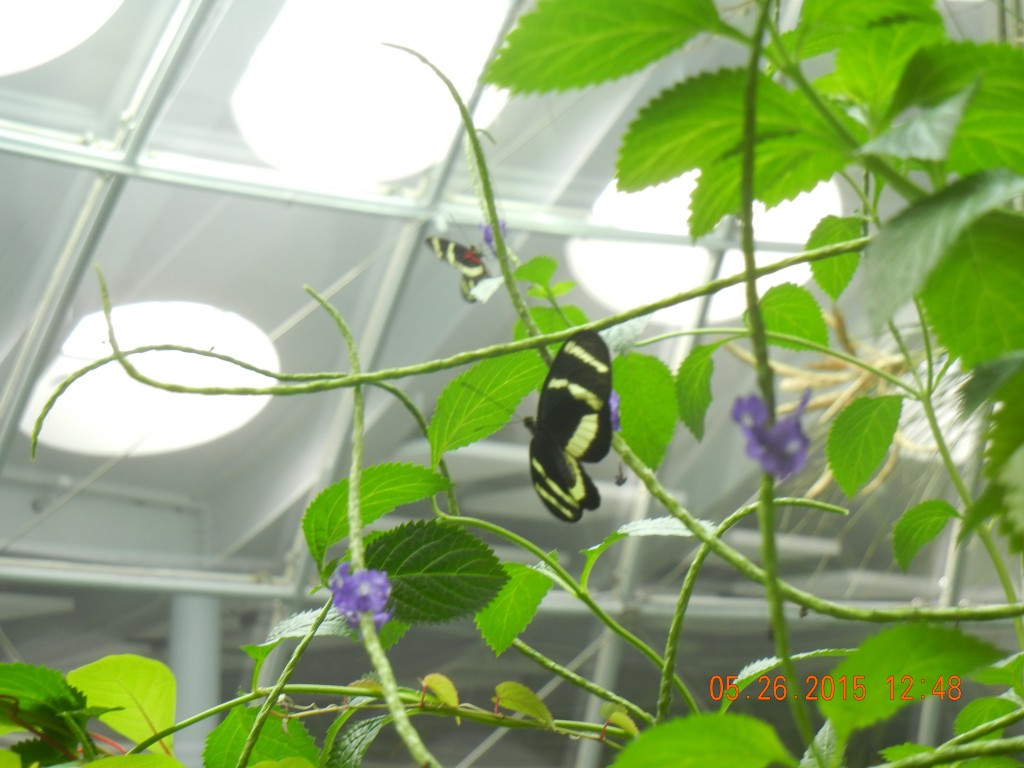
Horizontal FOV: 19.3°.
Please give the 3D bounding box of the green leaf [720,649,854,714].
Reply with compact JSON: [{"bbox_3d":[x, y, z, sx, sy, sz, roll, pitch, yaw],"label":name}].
[{"bbox_3d":[0.103,0.110,1.120,0.051,0.024,0.028,-3,-13,6],"label":"green leaf"}]

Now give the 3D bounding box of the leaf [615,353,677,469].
[{"bbox_3d":[0.050,0.010,1.170,0.029,0.046,0.014,-2,-20,0],"label":"leaf"}]

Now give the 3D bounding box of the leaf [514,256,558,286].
[{"bbox_3d":[0.010,-0.044,1.190,0.017,0.013,0.012,-2,-20,0],"label":"leaf"}]

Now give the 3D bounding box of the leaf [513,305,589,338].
[{"bbox_3d":[0.015,-0.022,1.190,0.031,0.021,0.015,-2,-20,0],"label":"leaf"}]

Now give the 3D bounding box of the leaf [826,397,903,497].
[{"bbox_3d":[0.134,0.024,1.150,0.025,0.043,0.012,27,-9,-5],"label":"leaf"}]

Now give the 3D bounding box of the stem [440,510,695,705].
[{"bbox_3d":[0.022,0.083,1.130,0.119,0.017,0.020,37,0,0],"label":"stem"}]

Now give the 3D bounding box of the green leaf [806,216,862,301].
[{"bbox_3d":[0.125,-0.049,1.170,0.022,0.033,0.012,6,-12,-6],"label":"green leaf"}]

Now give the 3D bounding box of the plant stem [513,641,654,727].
[{"bbox_3d":[0.027,0.112,1.140,0.063,0.006,0.007,30,0,0],"label":"plant stem"}]

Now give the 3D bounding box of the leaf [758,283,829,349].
[{"bbox_3d":[0.106,-0.026,1.160,0.032,0.026,0.018,-3,-13,6],"label":"leaf"}]

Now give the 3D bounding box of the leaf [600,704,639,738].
[{"bbox_3d":[0.040,0.125,1.120,0.015,0.013,0.010,2,-14,-11],"label":"leaf"}]

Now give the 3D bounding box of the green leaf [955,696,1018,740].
[{"bbox_3d":[0.181,0.128,1.150,0.025,0.018,0.022,-1,-13,0],"label":"green leaf"}]

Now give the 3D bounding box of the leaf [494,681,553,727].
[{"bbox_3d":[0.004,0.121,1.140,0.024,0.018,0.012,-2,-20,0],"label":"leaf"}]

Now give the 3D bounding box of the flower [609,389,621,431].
[{"bbox_3d":[0.034,0.010,1.100,0.013,0.015,0.013,7,-15,-30],"label":"flower"}]

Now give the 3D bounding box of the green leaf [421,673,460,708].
[{"bbox_3d":[-0.027,0.116,1.140,0.015,0.014,0.010,-2,-20,0],"label":"green leaf"}]

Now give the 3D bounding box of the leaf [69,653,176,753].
[{"bbox_3d":[-0.143,0.118,1.100,0.039,0.038,0.014,0,-9,-6],"label":"leaf"}]

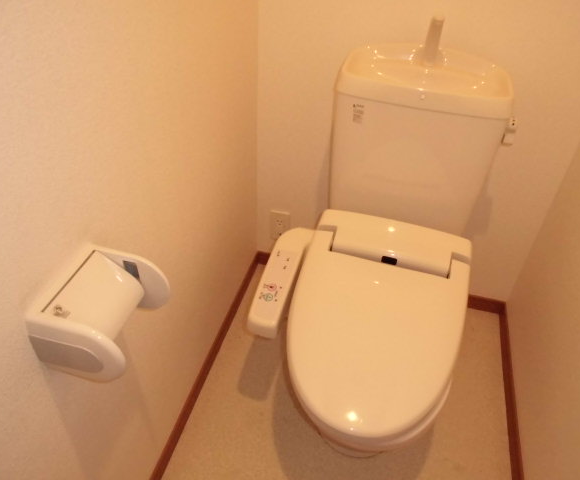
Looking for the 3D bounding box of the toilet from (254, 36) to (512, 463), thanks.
[{"bbox_3d":[0.188,0.060,1.102,0.465,0.925,0.793,11,41,10],"label":"toilet"}]

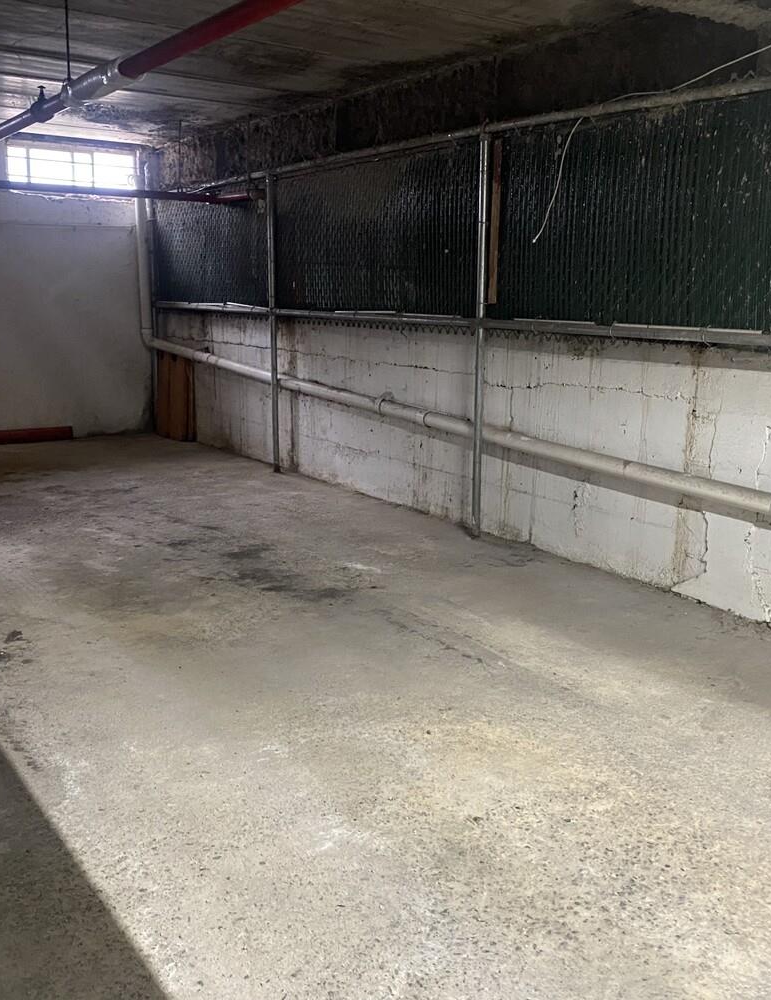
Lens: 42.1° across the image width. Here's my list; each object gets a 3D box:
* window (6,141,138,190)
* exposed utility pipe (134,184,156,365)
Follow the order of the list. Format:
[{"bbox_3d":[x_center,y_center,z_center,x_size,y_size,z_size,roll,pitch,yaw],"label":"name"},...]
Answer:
[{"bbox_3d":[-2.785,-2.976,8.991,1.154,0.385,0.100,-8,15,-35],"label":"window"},{"bbox_3d":[-2.257,-2.138,9.351,0.115,1.523,0.115,-8,15,-35],"label":"exposed utility pipe"}]

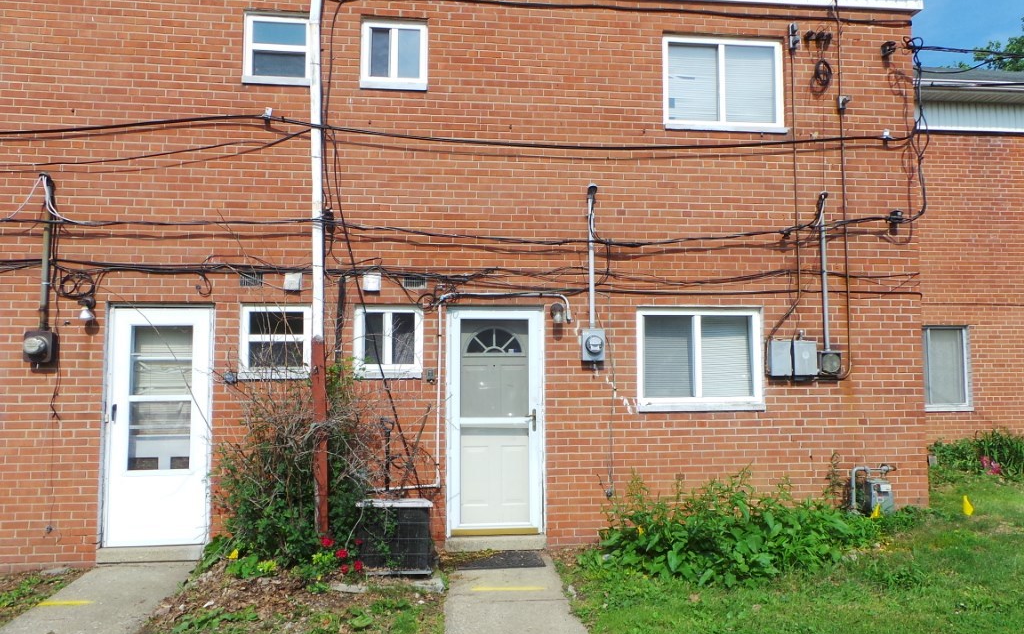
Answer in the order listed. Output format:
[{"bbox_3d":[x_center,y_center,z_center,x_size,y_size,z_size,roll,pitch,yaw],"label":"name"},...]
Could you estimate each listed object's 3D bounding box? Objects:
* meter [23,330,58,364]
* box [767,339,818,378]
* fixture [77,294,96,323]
[{"bbox_3d":[-3.900,0.239,5.568,0.187,0.275,0.180,0,-4,-6],"label":"meter"},{"bbox_3d":[2.584,0.379,6.251,0.450,0.335,0.110,0,-3,-6],"label":"box"},{"bbox_3d":[-3.480,-0.066,5.574,0.130,0.215,0.170,0,-3,-6],"label":"fixture"}]

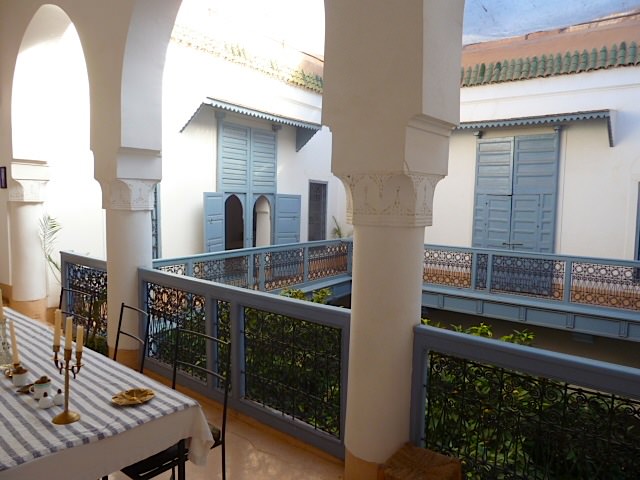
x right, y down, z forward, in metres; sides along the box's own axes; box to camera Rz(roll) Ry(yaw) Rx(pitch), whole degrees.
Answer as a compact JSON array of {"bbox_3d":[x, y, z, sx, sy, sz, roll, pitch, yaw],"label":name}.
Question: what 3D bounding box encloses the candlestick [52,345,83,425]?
[{"bbox_3d":[-0.952,0.543,1.730,0.150,0.268,0.095,4,5,28],"label":"candlestick"}]

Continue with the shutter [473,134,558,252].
[{"bbox_3d":[3.499,-0.455,8.403,1.420,2.780,0.130,5,6,39],"label":"shutter"}]

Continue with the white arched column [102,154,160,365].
[{"bbox_3d":[-1.773,0.192,4.321,0.435,2.020,0.435,5,6,39],"label":"white arched column"}]

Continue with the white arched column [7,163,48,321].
[{"bbox_3d":[-3.908,-0.013,6.189,0.435,2.020,0.435,5,6,39],"label":"white arched column"}]

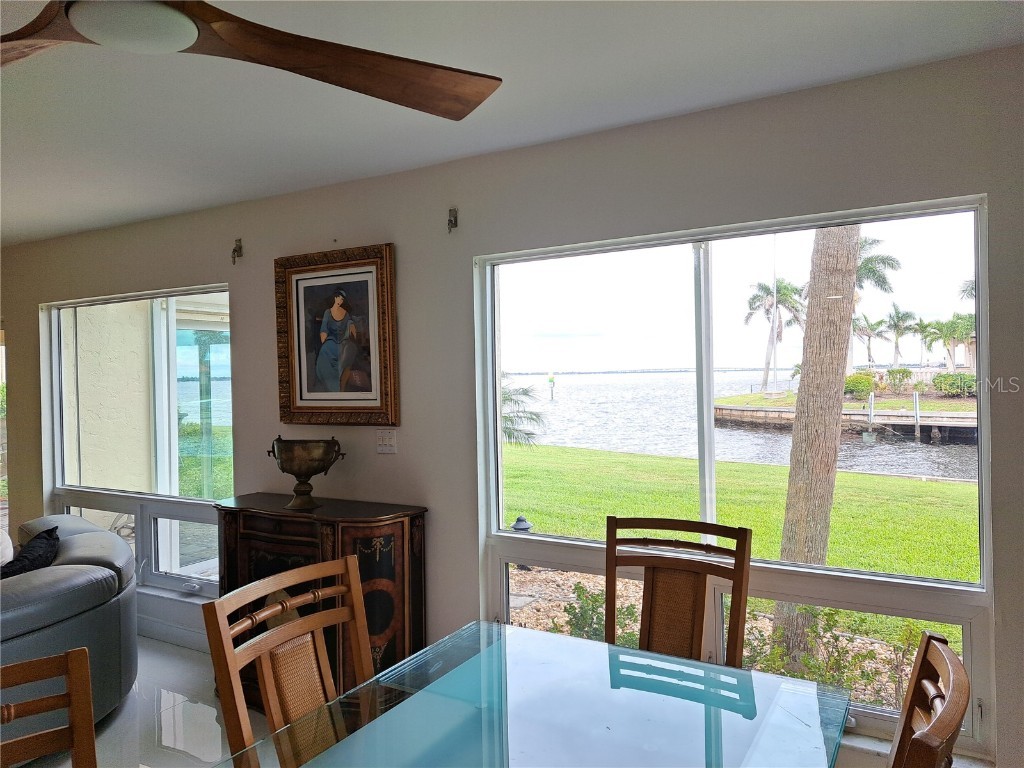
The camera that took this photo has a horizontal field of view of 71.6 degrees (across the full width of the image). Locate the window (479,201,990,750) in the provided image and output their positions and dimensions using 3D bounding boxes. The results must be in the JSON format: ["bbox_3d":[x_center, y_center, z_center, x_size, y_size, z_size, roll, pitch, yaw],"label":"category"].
[{"bbox_3d":[0.688,0.320,2.675,1.830,1.755,0.100,-1,1,29],"label":"window"}]

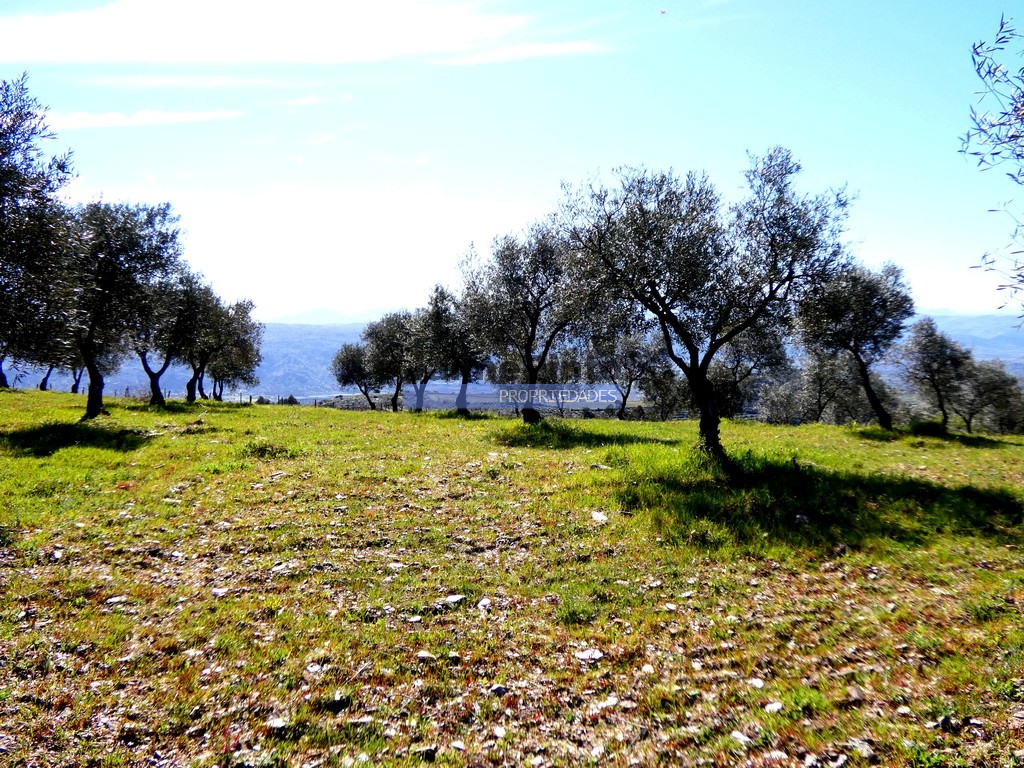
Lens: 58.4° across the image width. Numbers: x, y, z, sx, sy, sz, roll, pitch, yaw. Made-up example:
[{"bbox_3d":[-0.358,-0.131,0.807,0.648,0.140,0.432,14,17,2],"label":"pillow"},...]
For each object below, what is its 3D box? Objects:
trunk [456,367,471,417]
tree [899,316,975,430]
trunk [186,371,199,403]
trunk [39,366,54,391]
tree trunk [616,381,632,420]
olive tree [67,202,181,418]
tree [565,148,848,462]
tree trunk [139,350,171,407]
[{"bbox_3d":[-1.402,0.217,26.500,0.405,1.445,0.380,0,2,0],"label":"trunk"},{"bbox_3d":[14.351,-0.355,31.000,2.434,3.854,2.400,0,3,0],"label":"tree"},{"bbox_3d":[-12.020,0.094,34.500,0.451,1.204,0.420,0,3,0],"label":"trunk"},{"bbox_3d":[-23.351,-0.276,46.000,0.803,1.204,0.500,0,3,0],"label":"trunk"},{"bbox_3d":[4.601,0.675,37.500,0.654,1.636,0.450,0,2,0],"label":"tree trunk"},{"bbox_3d":[-8.065,-1.499,18.700,2.610,4.405,2.600,0,3,0],"label":"olive tree"},{"bbox_3d":[2.673,-1.079,12.600,3.902,4.315,3.600,0,2,0],"label":"tree"},{"bbox_3d":[-10.526,-0.162,27.000,0.942,1.649,0.600,0,3,0],"label":"tree trunk"}]

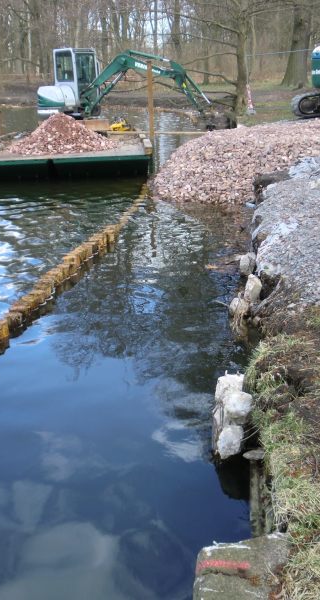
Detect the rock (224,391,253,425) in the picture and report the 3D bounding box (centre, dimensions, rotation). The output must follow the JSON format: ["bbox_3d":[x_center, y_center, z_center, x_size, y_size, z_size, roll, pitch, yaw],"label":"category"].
[{"bbox_3d":[0.435,0.596,3.330,0.155,0.165,0.160,-1,21,0],"label":"rock"}]

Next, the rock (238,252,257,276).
[{"bbox_3d":[0.837,-0.340,5.750,0.175,0.220,0.180,-1,21,0],"label":"rock"}]

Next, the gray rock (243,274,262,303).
[{"bbox_3d":[0.770,-0.096,5.000,0.165,0.220,0.180,-1,21,0],"label":"gray rock"}]

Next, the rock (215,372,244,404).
[{"bbox_3d":[0.412,0.542,3.560,0.180,0.190,0.180,-1,21,0],"label":"rock"}]

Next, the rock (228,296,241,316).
[{"bbox_3d":[0.613,0.053,4.880,0.125,0.160,0.140,-1,21,0],"label":"rock"}]

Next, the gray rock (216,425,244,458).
[{"bbox_3d":[0.381,0.765,3.250,0.150,0.175,0.155,-1,21,0],"label":"gray rock"}]

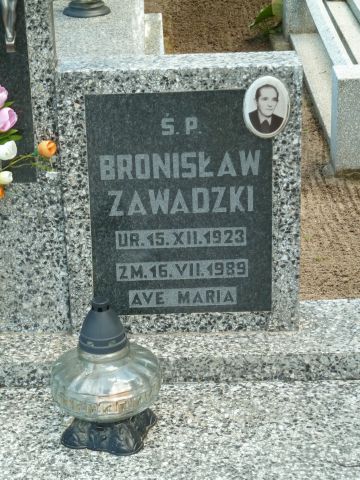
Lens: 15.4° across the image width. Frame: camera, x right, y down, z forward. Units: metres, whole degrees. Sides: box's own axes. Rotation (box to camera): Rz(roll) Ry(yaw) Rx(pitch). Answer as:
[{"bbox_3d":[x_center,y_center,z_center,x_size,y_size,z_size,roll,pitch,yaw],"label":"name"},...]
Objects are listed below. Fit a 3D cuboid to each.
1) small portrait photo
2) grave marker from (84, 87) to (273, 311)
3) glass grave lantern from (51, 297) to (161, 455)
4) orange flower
[{"bbox_3d":[0.162,-0.249,2.501,0.088,0.121,0.012,-2,19,-1],"label":"small portrait photo"},{"bbox_3d":[0.002,-0.069,2.573,0.351,0.447,0.016,-2,19,-1],"label":"grave marker"},{"bbox_3d":[-0.129,0.224,2.332,0.192,0.250,0.192,-1,19,0],"label":"glass grave lantern"},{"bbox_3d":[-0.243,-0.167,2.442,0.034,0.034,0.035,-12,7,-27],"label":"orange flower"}]

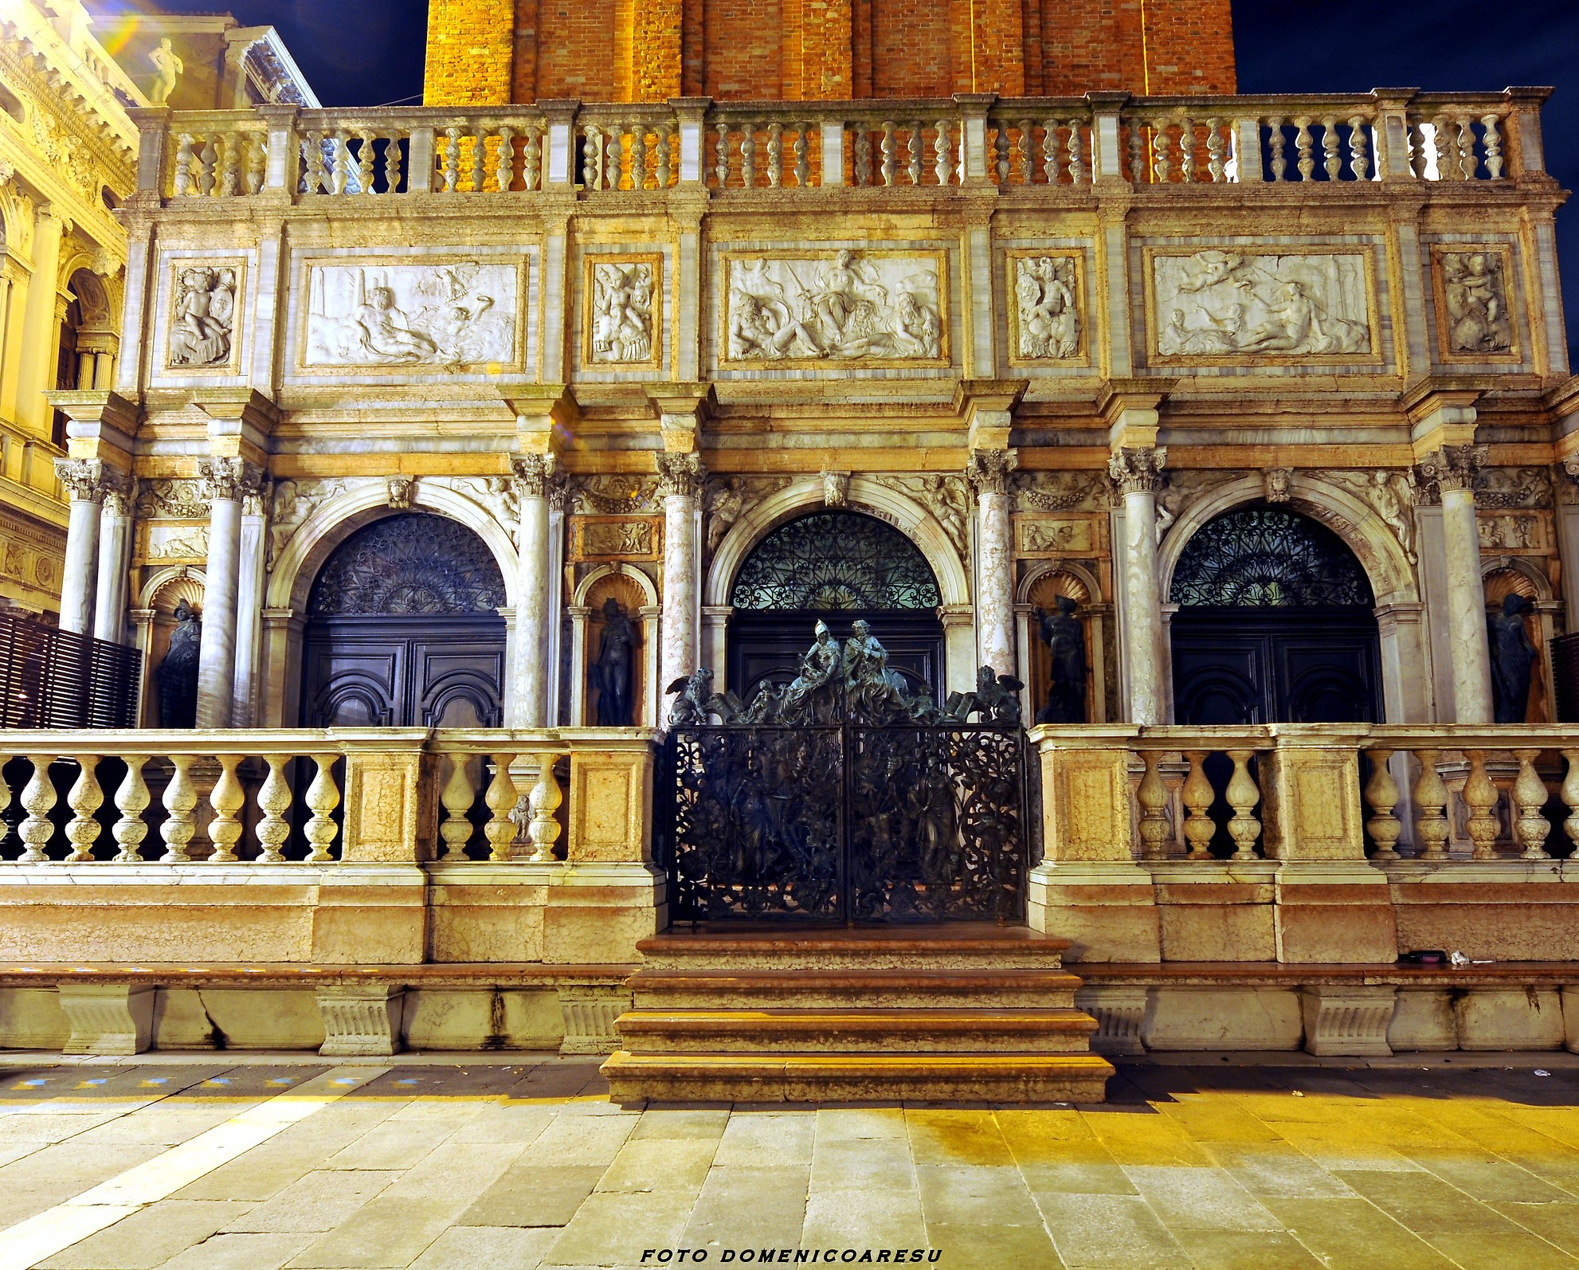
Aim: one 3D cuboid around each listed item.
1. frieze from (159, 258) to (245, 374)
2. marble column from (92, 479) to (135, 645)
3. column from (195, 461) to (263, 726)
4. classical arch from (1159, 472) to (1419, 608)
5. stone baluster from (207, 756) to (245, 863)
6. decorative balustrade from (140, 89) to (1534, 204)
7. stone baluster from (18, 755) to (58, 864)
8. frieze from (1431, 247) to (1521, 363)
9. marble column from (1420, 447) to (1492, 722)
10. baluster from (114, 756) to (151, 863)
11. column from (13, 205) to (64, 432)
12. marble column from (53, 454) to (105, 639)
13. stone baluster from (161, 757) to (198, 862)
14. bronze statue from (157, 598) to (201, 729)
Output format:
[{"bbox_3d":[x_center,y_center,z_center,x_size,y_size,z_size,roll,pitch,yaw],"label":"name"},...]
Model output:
[{"bbox_3d":[-6.407,-3.494,13.973,0.870,1.359,0.150,0,-9,1],"label":"frieze"},{"bbox_3d":[-7.251,-0.146,13.458,0.420,3.152,0.300,0,-9,1],"label":"marble column"},{"bbox_3d":[-5.498,-0.202,12.300,0.480,2.975,0.480,0,-9,1],"label":"column"},{"bbox_3d":[4.943,-0.916,12.909,2.543,1.369,0.530,0,-9,2],"label":"classical arch"},{"bbox_3d":[-3.489,1.079,7.888,0.220,0.656,0.220,0,-9,2],"label":"stone baluster"},{"bbox_3d":[0.414,-5.078,13.569,14.749,1.134,0.450,0,-9,2],"label":"decorative balustrade"},{"bbox_3d":[-5.115,1.182,8.665,0.222,0.718,0.222,0,-9,1],"label":"stone baluster"},{"bbox_3d":[7.165,-3.460,13.278,0.837,1.305,0.130,0,-9,1],"label":"frieze"},{"bbox_3d":[6.724,-0.290,12.612,0.540,3.160,0.540,0,-9,1],"label":"marble column"},{"bbox_3d":[-3.916,1.035,7.584,0.198,0.635,0.198,0,-9,1],"label":"baluster"},{"bbox_3d":[-14.196,-6.026,24.163,0.660,4.470,0.660,0,-9,-1],"label":"column"},{"bbox_3d":[-7.261,-0.221,12.964,0.460,3.152,0.460,0,-9,1],"label":"marble column"},{"bbox_3d":[-4.140,1.177,8.646,0.222,0.718,0.222,0,-9,1],"label":"stone baluster"},{"bbox_3d":[-6.149,0.371,12.866,0.503,1.445,0.420,0,-9,1],"label":"bronze statue"}]

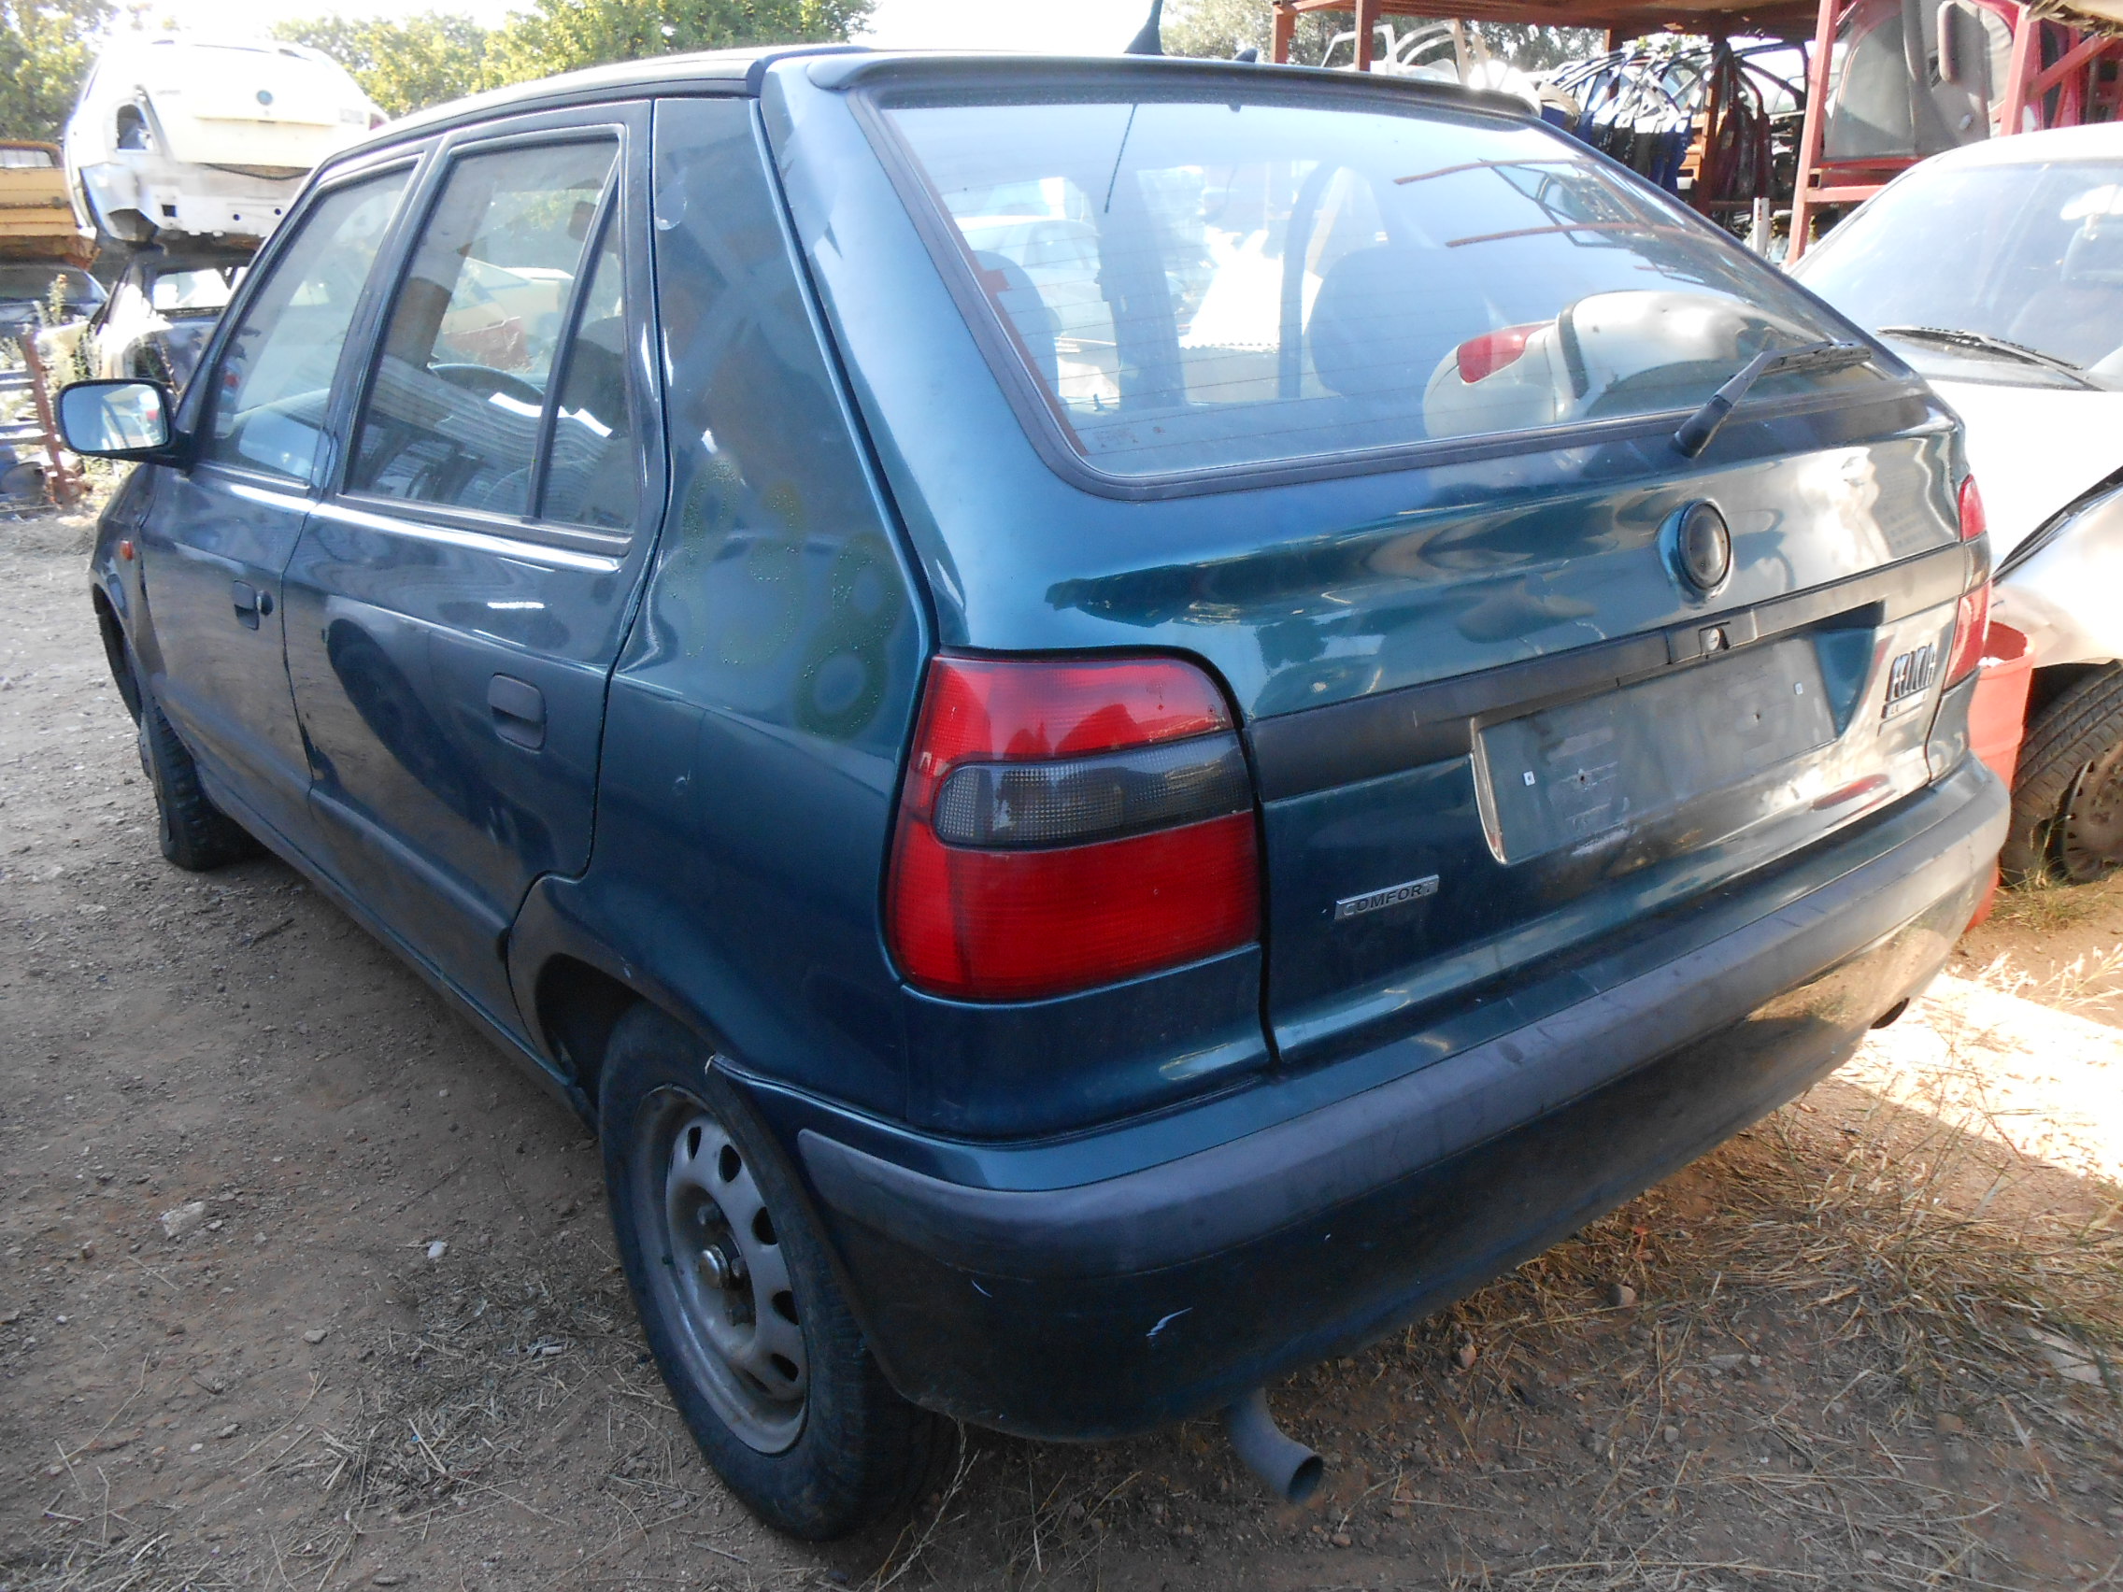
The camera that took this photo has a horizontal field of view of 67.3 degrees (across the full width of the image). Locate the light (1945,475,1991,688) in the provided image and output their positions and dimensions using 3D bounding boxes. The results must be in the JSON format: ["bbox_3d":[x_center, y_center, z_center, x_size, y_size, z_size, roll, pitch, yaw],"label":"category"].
[{"bbox_3d":[1.039,-0.260,1.882,0.225,0.230,0.135,-17,23,-41],"label":"light"}]

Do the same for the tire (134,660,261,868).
[{"bbox_3d":[-1.872,-0.101,3.398,0.170,0.555,0.555,-11,20,-30],"label":"tire"}]

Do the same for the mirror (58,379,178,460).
[{"bbox_3d":[-1.492,-0.594,2.513,0.170,0.125,0.090,-15,22,-37],"label":"mirror"}]

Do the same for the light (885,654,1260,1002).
[{"bbox_3d":[0.014,0.006,1.081,0.225,0.230,0.135,-13,21,-33],"label":"light"}]

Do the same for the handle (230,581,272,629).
[{"bbox_3d":[-1.133,-0.266,2.227,0.038,0.074,0.145,-15,22,-37],"label":"handle"}]

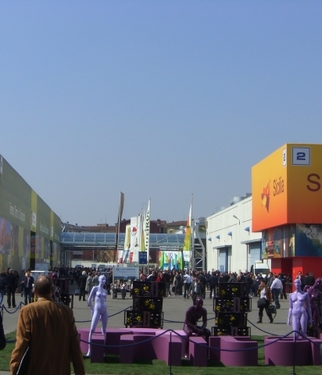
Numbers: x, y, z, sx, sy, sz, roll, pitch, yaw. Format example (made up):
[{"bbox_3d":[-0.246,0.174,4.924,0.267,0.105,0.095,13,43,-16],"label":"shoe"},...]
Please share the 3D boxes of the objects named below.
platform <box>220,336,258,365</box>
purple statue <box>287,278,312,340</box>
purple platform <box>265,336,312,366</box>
[{"bbox_3d":[1.512,3.375,19.718,0.810,0.460,1.930,0,-5,0],"label":"platform"},{"bbox_3d":[2.863,2.755,19.687,0.500,1.699,0.380,-1,-5,10],"label":"purple statue"},{"bbox_3d":[2.607,3.371,19.624,1.100,0.460,1.620,0,-5,0],"label":"purple platform"}]

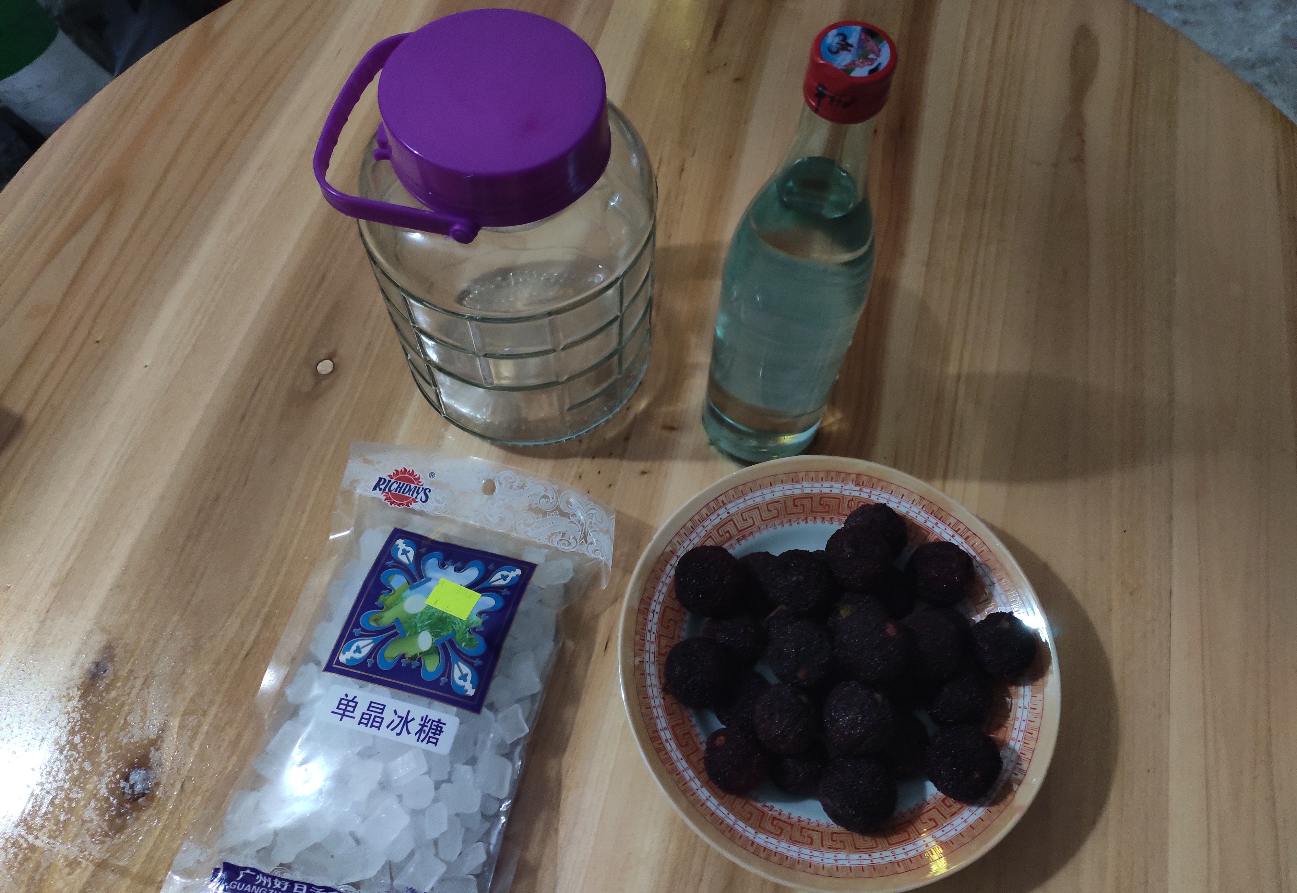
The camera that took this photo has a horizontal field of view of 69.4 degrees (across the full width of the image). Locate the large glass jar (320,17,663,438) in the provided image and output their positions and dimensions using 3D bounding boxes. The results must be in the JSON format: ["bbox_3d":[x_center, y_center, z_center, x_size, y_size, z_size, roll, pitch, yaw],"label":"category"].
[{"bbox_3d":[-0.074,-0.112,0.495,0.161,0.204,0.151,1,64,-1],"label":"large glass jar"}]

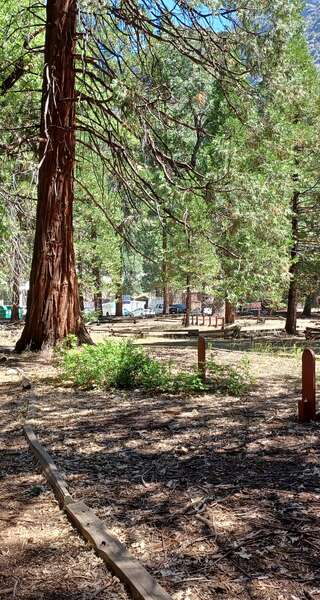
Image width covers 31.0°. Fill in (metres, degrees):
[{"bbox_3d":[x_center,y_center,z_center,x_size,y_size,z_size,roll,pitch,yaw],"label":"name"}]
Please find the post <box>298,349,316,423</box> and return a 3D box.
[{"bbox_3d":[1.970,1.140,7.730,0.200,0.980,0.140,1,1,22],"label":"post"}]

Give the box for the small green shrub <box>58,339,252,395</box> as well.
[{"bbox_3d":[-0.090,1.180,11.000,3.600,0.880,1.900,0,1,0],"label":"small green shrub"}]

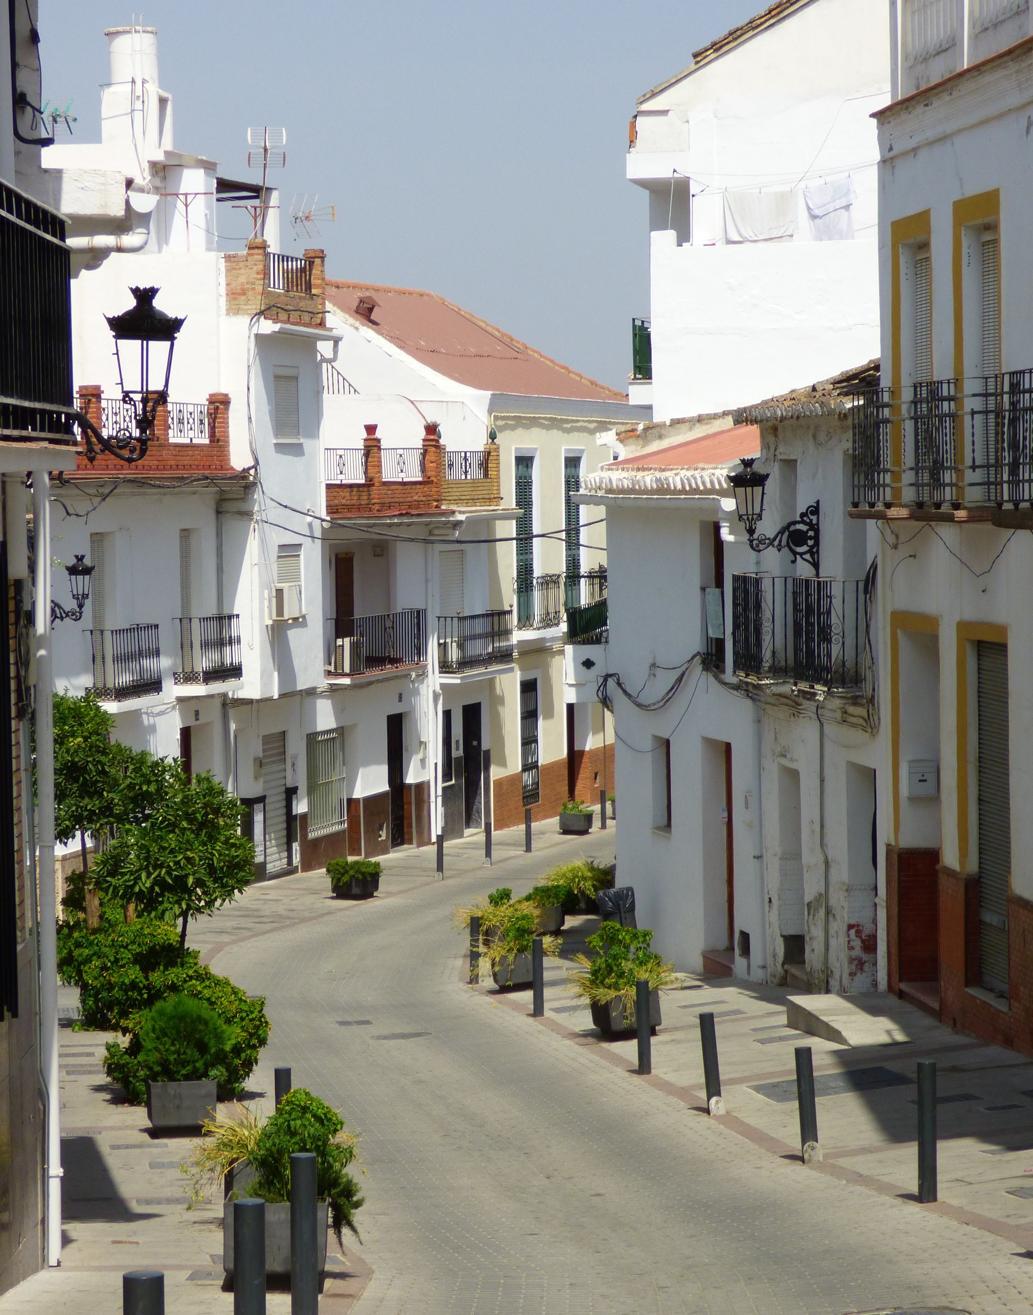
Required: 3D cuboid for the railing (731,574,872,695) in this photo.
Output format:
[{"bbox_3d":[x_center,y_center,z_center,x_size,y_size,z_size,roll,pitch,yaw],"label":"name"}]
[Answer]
[{"bbox_3d":[2.702,-0.264,35.734,0.340,1.040,2.400,-2,3,-19],"label":"railing"}]

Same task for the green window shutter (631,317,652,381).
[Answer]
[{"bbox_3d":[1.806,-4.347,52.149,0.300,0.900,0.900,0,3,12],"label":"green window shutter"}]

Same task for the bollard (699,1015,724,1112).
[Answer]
[{"bbox_3d":[1.431,2.977,27.100,0.110,0.740,0.110,-5,3,-5],"label":"bollard"}]

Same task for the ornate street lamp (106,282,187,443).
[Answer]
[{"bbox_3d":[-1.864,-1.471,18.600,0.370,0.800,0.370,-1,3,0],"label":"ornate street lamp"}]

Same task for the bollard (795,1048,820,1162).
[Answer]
[{"bbox_3d":[1.842,2.830,23.400,0.110,0.725,0.110,-3,3,-6],"label":"bollard"}]

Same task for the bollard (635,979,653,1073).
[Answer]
[{"bbox_3d":[1.026,2.965,29.688,0.100,0.770,0.100,-1,3,-5],"label":"bollard"}]

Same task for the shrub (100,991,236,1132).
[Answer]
[{"bbox_3d":[-2.469,2.932,26.600,0.900,0.950,0.800,-1,1,-3],"label":"shrub"}]

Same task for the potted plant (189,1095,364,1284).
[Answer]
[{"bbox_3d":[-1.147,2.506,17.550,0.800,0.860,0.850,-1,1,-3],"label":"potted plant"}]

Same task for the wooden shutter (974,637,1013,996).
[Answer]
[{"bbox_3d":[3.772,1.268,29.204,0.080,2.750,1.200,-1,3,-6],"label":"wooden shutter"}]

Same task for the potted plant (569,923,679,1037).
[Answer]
[{"bbox_3d":[0.980,2.939,33.691,0.900,0.970,0.900,-1,3,-9],"label":"potted plant"}]

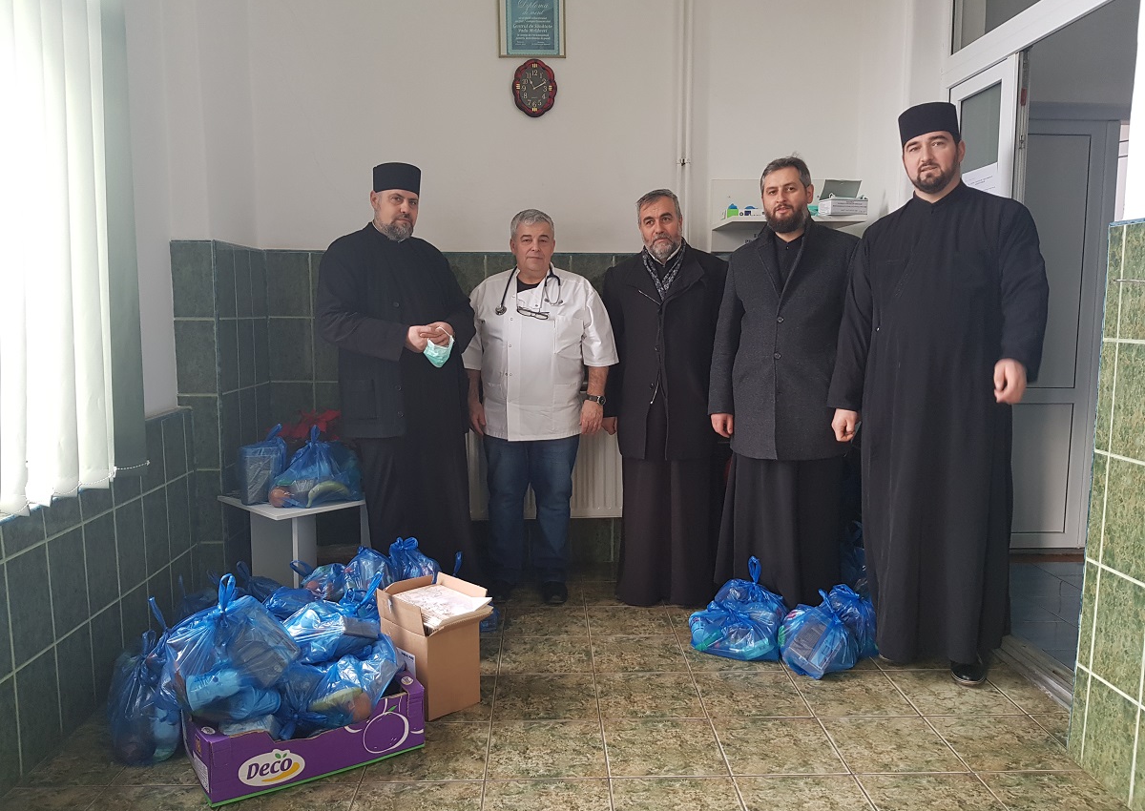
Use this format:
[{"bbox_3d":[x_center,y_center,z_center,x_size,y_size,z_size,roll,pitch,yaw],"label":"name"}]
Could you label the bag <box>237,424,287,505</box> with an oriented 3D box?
[{"bbox_3d":[-1.199,0.222,3.314,0.170,0.310,0.160,-4,7,-28],"label":"bag"}]

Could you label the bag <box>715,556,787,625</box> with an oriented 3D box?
[{"bbox_3d":[0.693,0.757,3.330,0.270,0.300,0.240,0,7,-2],"label":"bag"}]

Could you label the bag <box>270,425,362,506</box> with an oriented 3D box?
[{"bbox_3d":[-1.000,0.232,3.370,0.330,0.280,0.250,-1,7,-10],"label":"bag"}]

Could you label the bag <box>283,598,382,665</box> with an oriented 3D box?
[{"bbox_3d":[-0.753,0.702,2.677,0.310,0.230,0.250,-2,7,-18],"label":"bag"}]

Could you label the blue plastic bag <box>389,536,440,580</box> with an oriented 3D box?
[{"bbox_3d":[-0.605,0.703,3.305,0.250,0.360,0.240,0,7,0],"label":"blue plastic bag"}]

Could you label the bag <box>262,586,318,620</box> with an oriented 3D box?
[{"bbox_3d":[-0.959,0.758,2.889,0.260,0.290,0.240,-2,7,-18],"label":"bag"}]

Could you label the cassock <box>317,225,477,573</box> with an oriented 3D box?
[{"bbox_3d":[-0.737,0.053,3.590,0.630,1.580,0.460,-2,7,-17],"label":"cassock"}]

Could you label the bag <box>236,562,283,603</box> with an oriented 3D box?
[{"bbox_3d":[-1.114,0.749,3.054,0.250,0.360,0.240,-2,7,-18],"label":"bag"}]

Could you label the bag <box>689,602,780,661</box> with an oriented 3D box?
[{"bbox_3d":[0.590,0.808,3.186,0.310,0.180,0.240,0,7,0],"label":"bag"}]

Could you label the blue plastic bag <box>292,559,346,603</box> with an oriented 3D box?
[{"bbox_3d":[-0.900,0.742,3.139,0.250,0.320,0.240,0,7,0],"label":"blue plastic bag"}]

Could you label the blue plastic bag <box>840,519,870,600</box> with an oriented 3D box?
[{"bbox_3d":[1.220,0.681,3.658,0.290,0.360,0.260,2,7,15],"label":"blue plastic bag"}]

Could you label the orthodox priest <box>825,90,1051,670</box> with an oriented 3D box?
[{"bbox_3d":[1.245,-0.052,3.014,0.700,1.930,0.460,2,7,20],"label":"orthodox priest"}]

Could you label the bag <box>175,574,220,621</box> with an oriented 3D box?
[{"bbox_3d":[-1.403,0.755,3.289,0.260,0.310,0.240,-2,7,-17],"label":"bag"}]

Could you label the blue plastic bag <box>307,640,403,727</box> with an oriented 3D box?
[{"bbox_3d":[-0.655,0.824,2.563,0.260,0.230,0.230,-3,7,-22],"label":"blue plastic bag"}]

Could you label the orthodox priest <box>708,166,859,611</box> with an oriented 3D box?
[{"bbox_3d":[0.888,-0.065,3.603,0.580,1.870,0.380,1,7,12],"label":"orthodox priest"}]

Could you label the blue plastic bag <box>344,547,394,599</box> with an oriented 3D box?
[{"bbox_3d":[-0.745,0.716,3.196,0.250,0.360,0.240,0,7,0],"label":"blue plastic bag"}]

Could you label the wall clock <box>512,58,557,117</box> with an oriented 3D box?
[{"bbox_3d":[-0.172,-1.443,3.913,0.205,0.260,0.040,-1,7,-4],"label":"wall clock"}]

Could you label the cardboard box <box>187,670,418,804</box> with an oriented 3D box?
[{"bbox_3d":[-0.781,0.909,2.520,0.585,0.180,0.390,-4,8,-32],"label":"cardboard box"}]

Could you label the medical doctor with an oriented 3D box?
[{"bbox_3d":[-0.148,0.003,3.716,0.650,1.655,0.350,0,7,-3],"label":"medical doctor"}]

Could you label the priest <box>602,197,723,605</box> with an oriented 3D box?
[{"bbox_3d":[0.385,-0.027,3.704,0.530,1.760,0.360,0,7,2],"label":"priest"}]

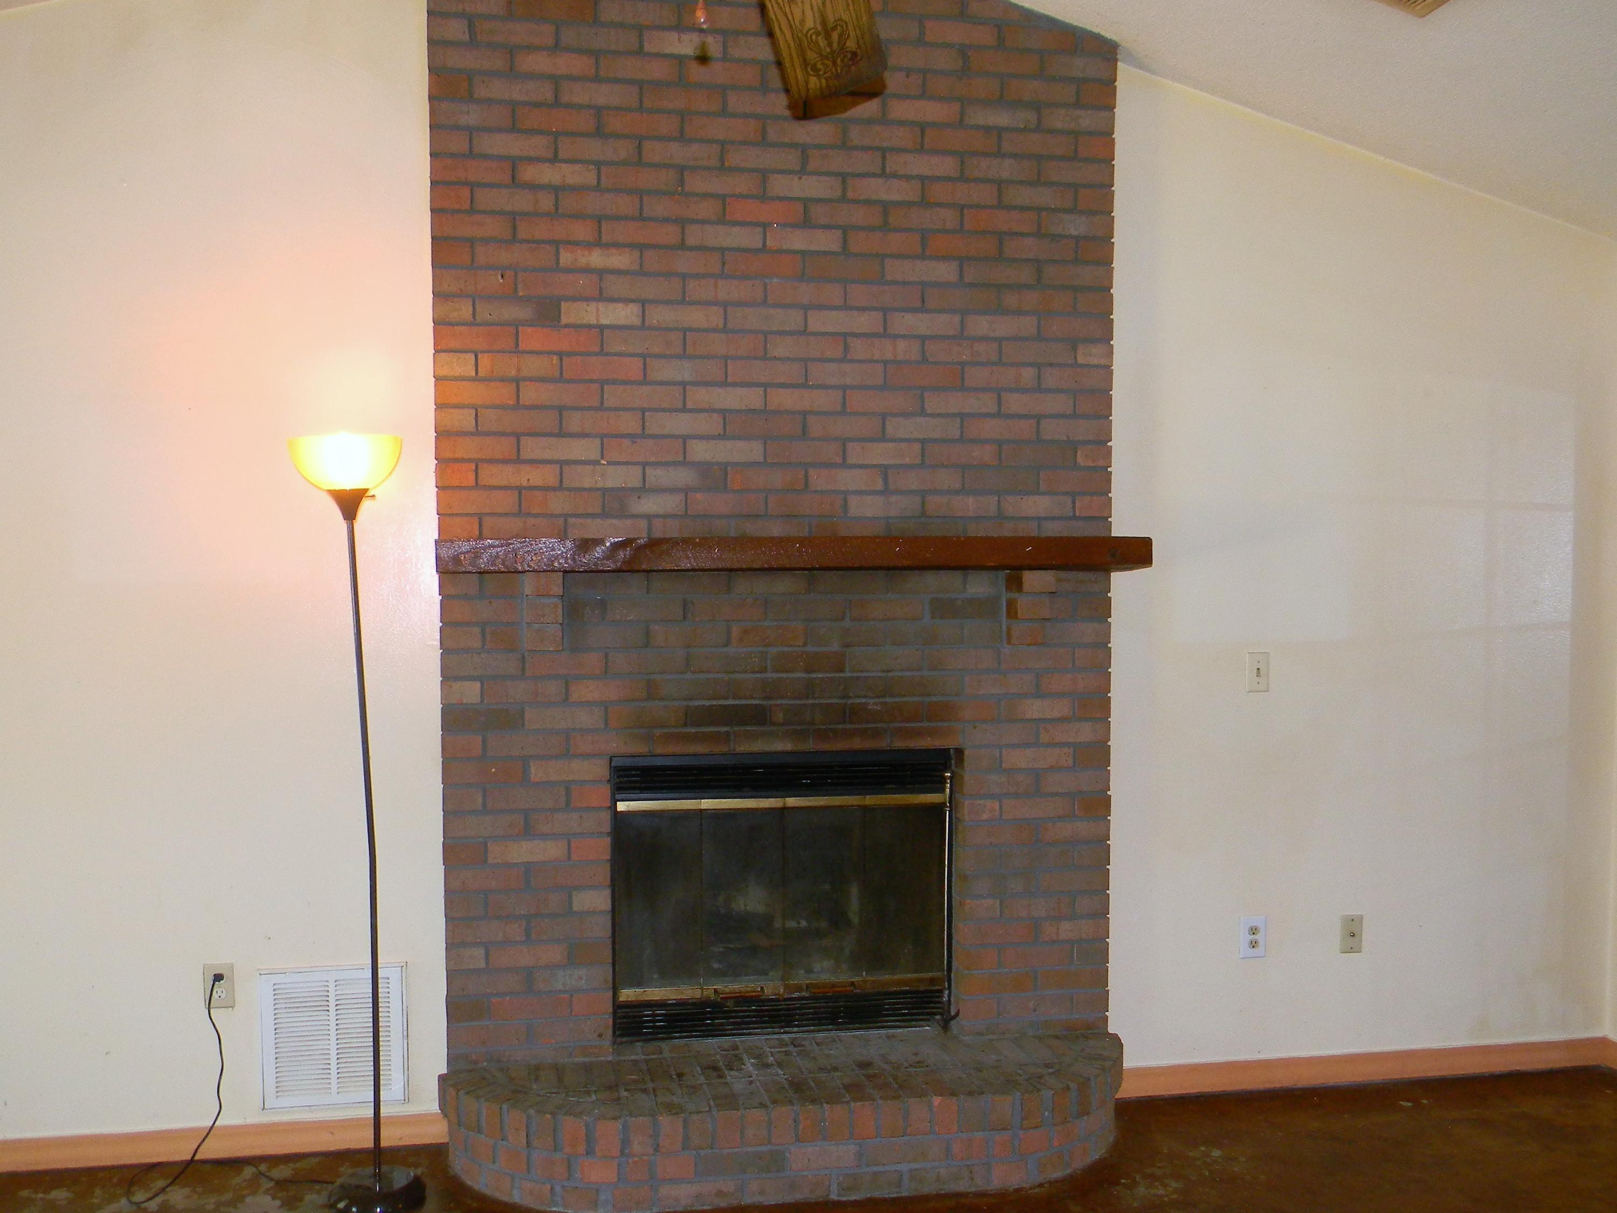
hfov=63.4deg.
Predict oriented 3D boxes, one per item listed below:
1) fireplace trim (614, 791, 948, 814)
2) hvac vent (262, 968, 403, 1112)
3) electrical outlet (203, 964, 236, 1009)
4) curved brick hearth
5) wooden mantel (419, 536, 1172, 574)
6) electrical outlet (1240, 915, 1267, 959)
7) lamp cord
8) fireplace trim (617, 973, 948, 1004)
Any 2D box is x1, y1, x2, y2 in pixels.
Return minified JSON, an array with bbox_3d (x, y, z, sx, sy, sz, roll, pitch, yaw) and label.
[{"bbox_3d":[-0.061,0.528,3.514,0.902,0.028,0.022,0,3,-9],"label":"fireplace trim"},{"bbox_3d":[-1.222,1.114,3.372,0.363,0.367,0.020,0,3,-9],"label":"hvac vent"},{"bbox_3d":[-1.497,0.966,3.324,0.072,0.114,0.010,0,3,-9],"label":"electrical outlet"},{"bbox_3d":[-0.032,1.305,3.334,1.788,0.234,0.420,0,3,-9],"label":"curved brick hearth"},{"bbox_3d":[-0.013,-0.134,3.308,1.777,0.082,0.200,0,3,-9],"label":"wooden mantel"},{"bbox_3d":[1.280,0.952,3.759,0.078,0.121,0.010,0,3,-9],"label":"electrical outlet"},{"bbox_3d":[-1.426,1.176,3.250,0.500,0.497,0.210,0,3,-9],"label":"lamp cord"},{"bbox_3d":[-0.062,1.037,3.539,0.903,0.036,0.030,0,3,-9],"label":"fireplace trim"}]

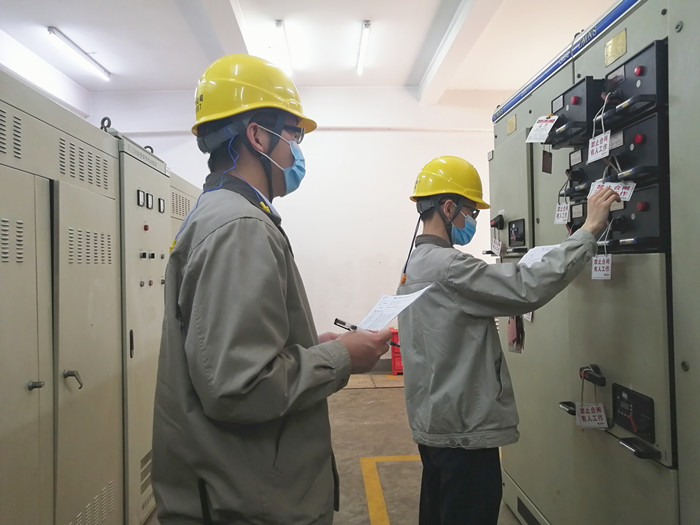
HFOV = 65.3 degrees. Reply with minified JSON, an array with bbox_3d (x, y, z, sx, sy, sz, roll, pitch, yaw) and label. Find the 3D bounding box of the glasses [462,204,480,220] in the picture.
[{"bbox_3d":[0.385,-0.180,1.904,0.135,0.045,0.145,11,-1,-4],"label":"glasses"}]

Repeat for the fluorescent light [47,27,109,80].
[{"bbox_3d":[-2.598,-2.011,5.325,0.060,0.075,1.220,-1,0,-2],"label":"fluorescent light"}]

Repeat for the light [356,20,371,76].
[{"bbox_3d":[0.130,-2.058,5.315,0.060,0.075,1.220,-1,0,-2],"label":"light"}]

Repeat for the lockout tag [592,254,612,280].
[{"bbox_3d":[0.819,0.016,1.770,0.004,0.080,0.100,-1,0,-10],"label":"lockout tag"}]

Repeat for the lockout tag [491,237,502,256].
[{"bbox_3d":[0.772,-0.079,2.870,0.004,0.078,0.100,-1,9,-10],"label":"lockout tag"}]

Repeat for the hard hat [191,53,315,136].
[{"bbox_3d":[-0.218,-0.373,1.235,0.280,0.165,0.220,-8,2,-20],"label":"hard hat"}]

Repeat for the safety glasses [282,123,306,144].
[{"bbox_3d":[-0.170,-0.296,1.257,0.135,0.045,0.145,-1,0,-20],"label":"safety glasses"}]

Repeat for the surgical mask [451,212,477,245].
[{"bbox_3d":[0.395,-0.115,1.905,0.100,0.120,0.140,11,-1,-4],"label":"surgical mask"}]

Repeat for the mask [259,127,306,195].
[{"bbox_3d":[-0.156,-0.234,1.262,0.115,0.135,0.150,-1,0,-20],"label":"mask"}]

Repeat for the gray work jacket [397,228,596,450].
[{"bbox_3d":[0.455,0.250,1.890,0.600,0.720,0.520,-1,0,-18],"label":"gray work jacket"}]

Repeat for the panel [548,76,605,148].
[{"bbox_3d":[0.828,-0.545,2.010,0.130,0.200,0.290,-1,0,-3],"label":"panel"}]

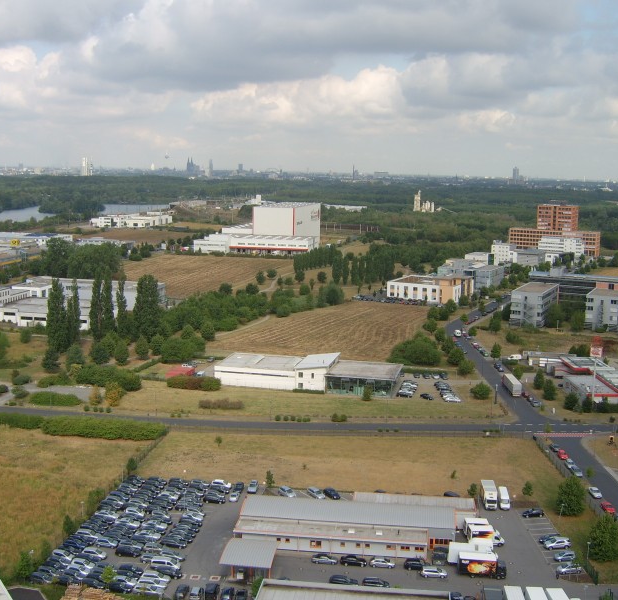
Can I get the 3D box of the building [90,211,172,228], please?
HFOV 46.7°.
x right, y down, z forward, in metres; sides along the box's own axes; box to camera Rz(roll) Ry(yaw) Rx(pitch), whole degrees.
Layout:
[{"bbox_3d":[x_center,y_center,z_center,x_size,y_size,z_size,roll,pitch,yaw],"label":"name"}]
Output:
[{"bbox_3d":[-193.026,-86.945,782.195,68.000,11.000,70.000,2,10,3],"label":"building"}]

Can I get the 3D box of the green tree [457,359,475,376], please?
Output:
[{"bbox_3d":[52.124,22.223,236.765,5.600,6.000,5.600,1,10,0],"label":"green tree"}]

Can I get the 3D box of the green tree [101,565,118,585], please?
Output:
[{"bbox_3d":[-32.362,45.094,116.503,2.600,4.000,2.600,1,10,0],"label":"green tree"}]

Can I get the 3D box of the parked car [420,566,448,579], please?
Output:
[{"bbox_3d":[21.514,46.418,122.403,4.600,1.500,1.780,2,10,4],"label":"parked car"}]

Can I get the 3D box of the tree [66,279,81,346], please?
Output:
[{"bbox_3d":[-89.116,4.664,271.999,5.180,25.938,5.180,1,10,0],"label":"tree"}]

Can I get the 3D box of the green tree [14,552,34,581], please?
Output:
[{"bbox_3d":[-46.716,43.816,117.533,3.040,5.550,3.040,1,10,0],"label":"green tree"}]

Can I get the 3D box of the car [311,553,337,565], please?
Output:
[{"bbox_3d":[2.801,45.398,126.051,4.500,1.420,1.780,2,10,5],"label":"car"}]

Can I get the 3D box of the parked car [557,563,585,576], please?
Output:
[{"bbox_3d":[45.309,46.733,124.643,4.350,1.470,1.780,0,10,-9],"label":"parked car"}]

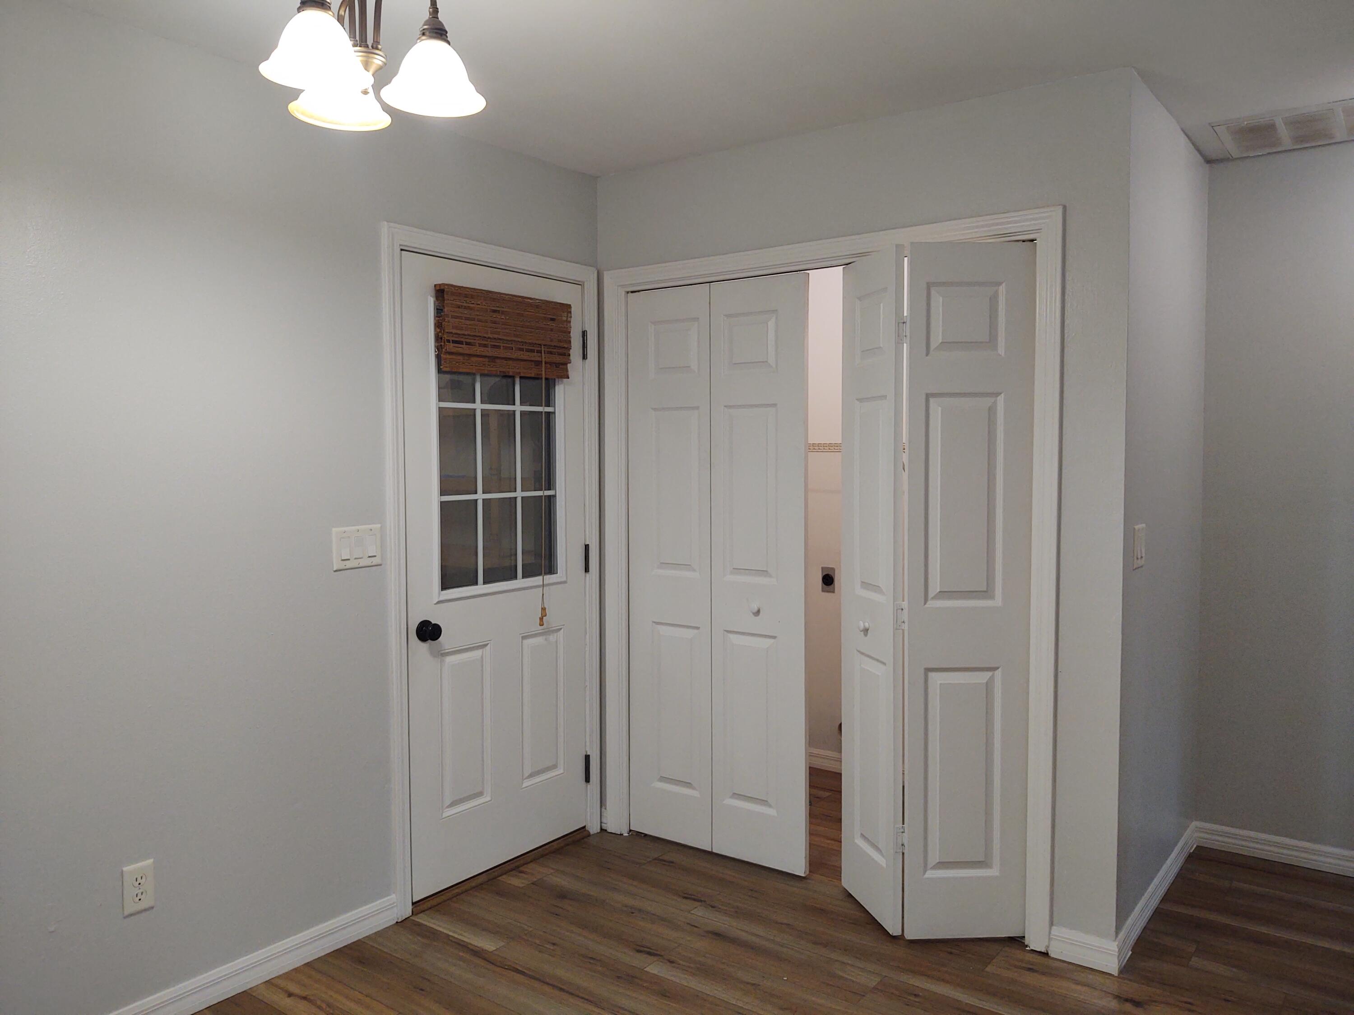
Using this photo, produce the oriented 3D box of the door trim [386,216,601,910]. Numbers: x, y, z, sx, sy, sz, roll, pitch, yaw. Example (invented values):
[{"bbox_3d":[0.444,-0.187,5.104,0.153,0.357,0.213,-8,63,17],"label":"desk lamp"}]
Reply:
[{"bbox_3d":[-0.615,0.192,3.576,0.122,2.104,0.950,2,4,36],"label":"door trim"}]

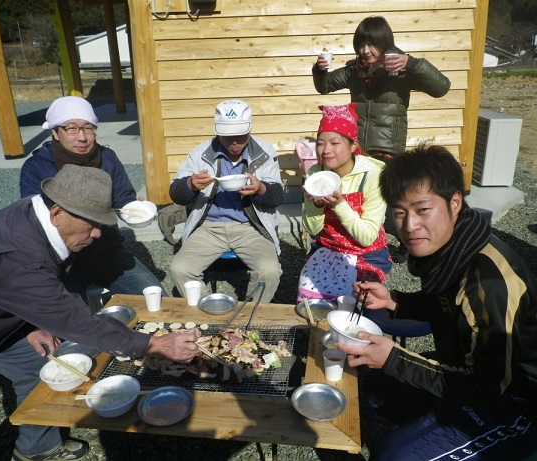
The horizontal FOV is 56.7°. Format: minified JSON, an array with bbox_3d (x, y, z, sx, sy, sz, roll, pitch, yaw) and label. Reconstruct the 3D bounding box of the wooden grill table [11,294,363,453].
[{"bbox_3d":[-0.204,0.622,1.827,1.030,0.390,0.765,1,20,7],"label":"wooden grill table"}]

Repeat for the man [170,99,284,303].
[{"bbox_3d":[-0.191,-0.046,2.528,0.580,1.160,0.740,-2,20,-2],"label":"man"}]

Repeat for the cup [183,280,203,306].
[{"bbox_3d":[-0.318,0.273,2.088,0.075,0.090,0.075,-1,20,0],"label":"cup"}]

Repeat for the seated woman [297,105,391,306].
[{"bbox_3d":[0.370,0.014,2.373,0.470,1.130,0.670,8,22,23],"label":"seated woman"}]

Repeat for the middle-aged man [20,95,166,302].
[{"bbox_3d":[-0.769,0.030,2.327,0.600,1.180,0.760,-13,23,-28],"label":"middle-aged man"}]

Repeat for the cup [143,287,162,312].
[{"bbox_3d":[-0.475,0.291,2.049,0.075,0.090,0.075,-1,20,0],"label":"cup"}]

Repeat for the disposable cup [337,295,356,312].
[{"bbox_3d":[0.311,0.303,1.967,0.075,0.090,0.075,-1,20,0],"label":"disposable cup"}]

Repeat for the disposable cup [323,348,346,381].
[{"bbox_3d":[0.214,0.438,1.608,0.075,0.090,0.075,-1,20,0],"label":"disposable cup"}]

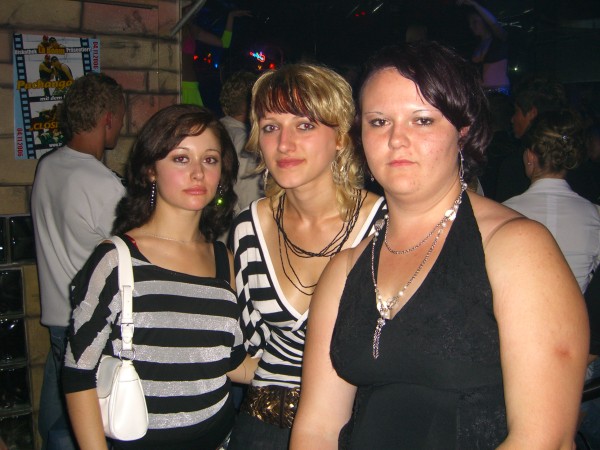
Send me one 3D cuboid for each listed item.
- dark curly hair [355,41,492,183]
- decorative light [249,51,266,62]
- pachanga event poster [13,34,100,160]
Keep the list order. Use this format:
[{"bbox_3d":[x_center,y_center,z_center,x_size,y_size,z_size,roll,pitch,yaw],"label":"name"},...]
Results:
[{"bbox_3d":[0.202,-0.181,1.070,0.205,0.225,0.225,5,9,22],"label":"dark curly hair"},{"bbox_3d":[-0.387,-1.535,6.000,0.160,0.110,0.050,2,8,0],"label":"decorative light"},{"bbox_3d":[-1.088,-0.571,2.950,0.375,0.545,0.015,-1,8,-19],"label":"pachanga event poster"}]

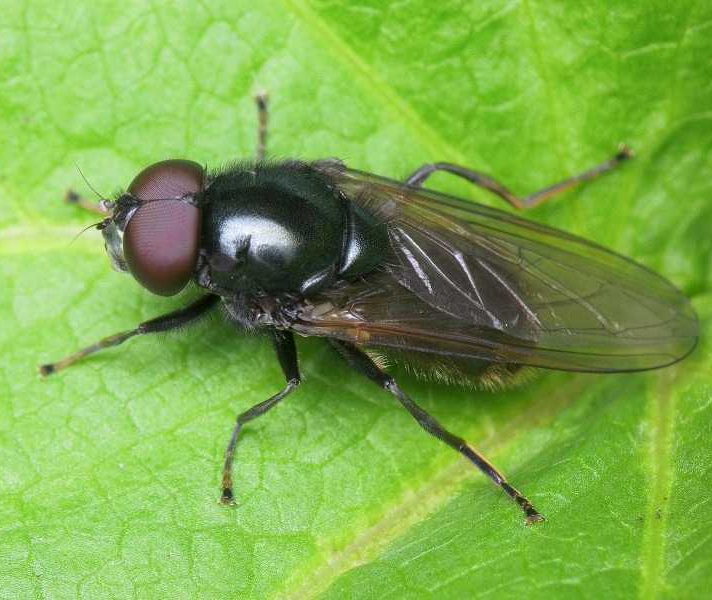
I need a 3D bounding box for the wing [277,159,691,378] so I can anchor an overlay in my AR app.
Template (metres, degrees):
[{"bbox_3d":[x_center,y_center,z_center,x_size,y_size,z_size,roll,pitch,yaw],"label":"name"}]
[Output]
[{"bbox_3d":[0.003,0.000,0.065,0.008,0.001,0.004,10,60,3],"label":"wing"}]

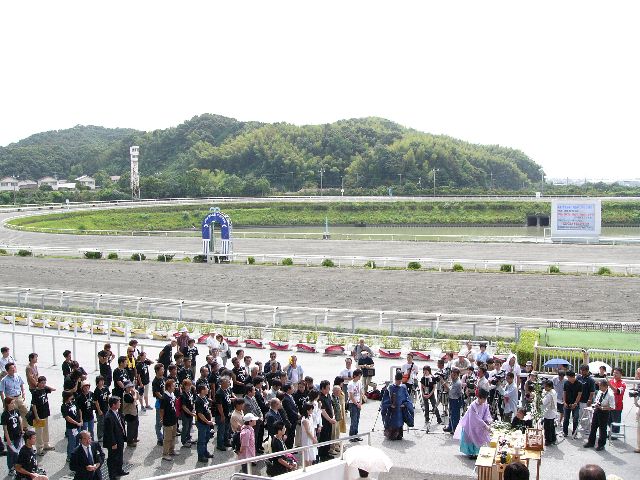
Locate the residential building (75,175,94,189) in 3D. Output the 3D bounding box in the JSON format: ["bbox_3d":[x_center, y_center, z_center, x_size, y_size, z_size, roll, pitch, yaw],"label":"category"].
[{"bbox_3d":[-106.145,-26.007,300.000,8.500,7.200,8.000,-2,5,-15],"label":"residential building"}]

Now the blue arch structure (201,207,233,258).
[{"bbox_3d":[-8.801,-0.467,56.549,2.600,4.500,0.800,1,6,22],"label":"blue arch structure"}]

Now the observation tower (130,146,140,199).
[{"bbox_3d":[-69.429,-24.681,250.609,2.500,20.200,2.500,-5,6,-37],"label":"observation tower"}]

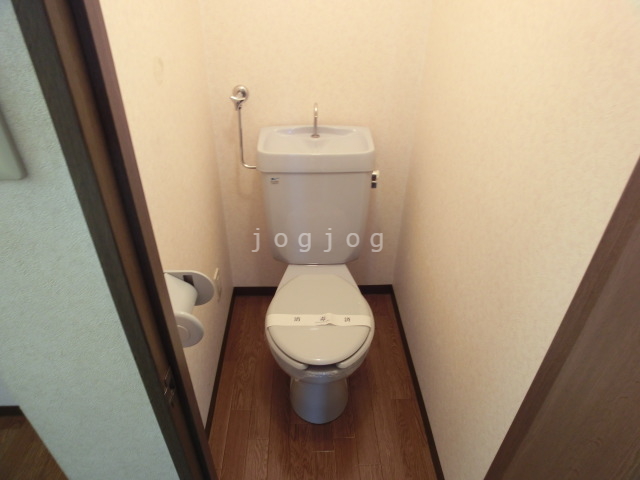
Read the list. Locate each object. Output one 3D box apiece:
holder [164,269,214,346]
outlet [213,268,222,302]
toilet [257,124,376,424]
[{"bbox_3d":[-0.334,0.175,0.996,0.104,0.120,0.150,0,33,-2],"label":"holder"},{"bbox_3d":[-0.403,0.178,1.538,0.011,0.120,0.071,0,33,-2],"label":"outlet"},{"bbox_3d":[-0.008,0.133,1.419,0.394,0.871,0.764,0,33,-2],"label":"toilet"}]

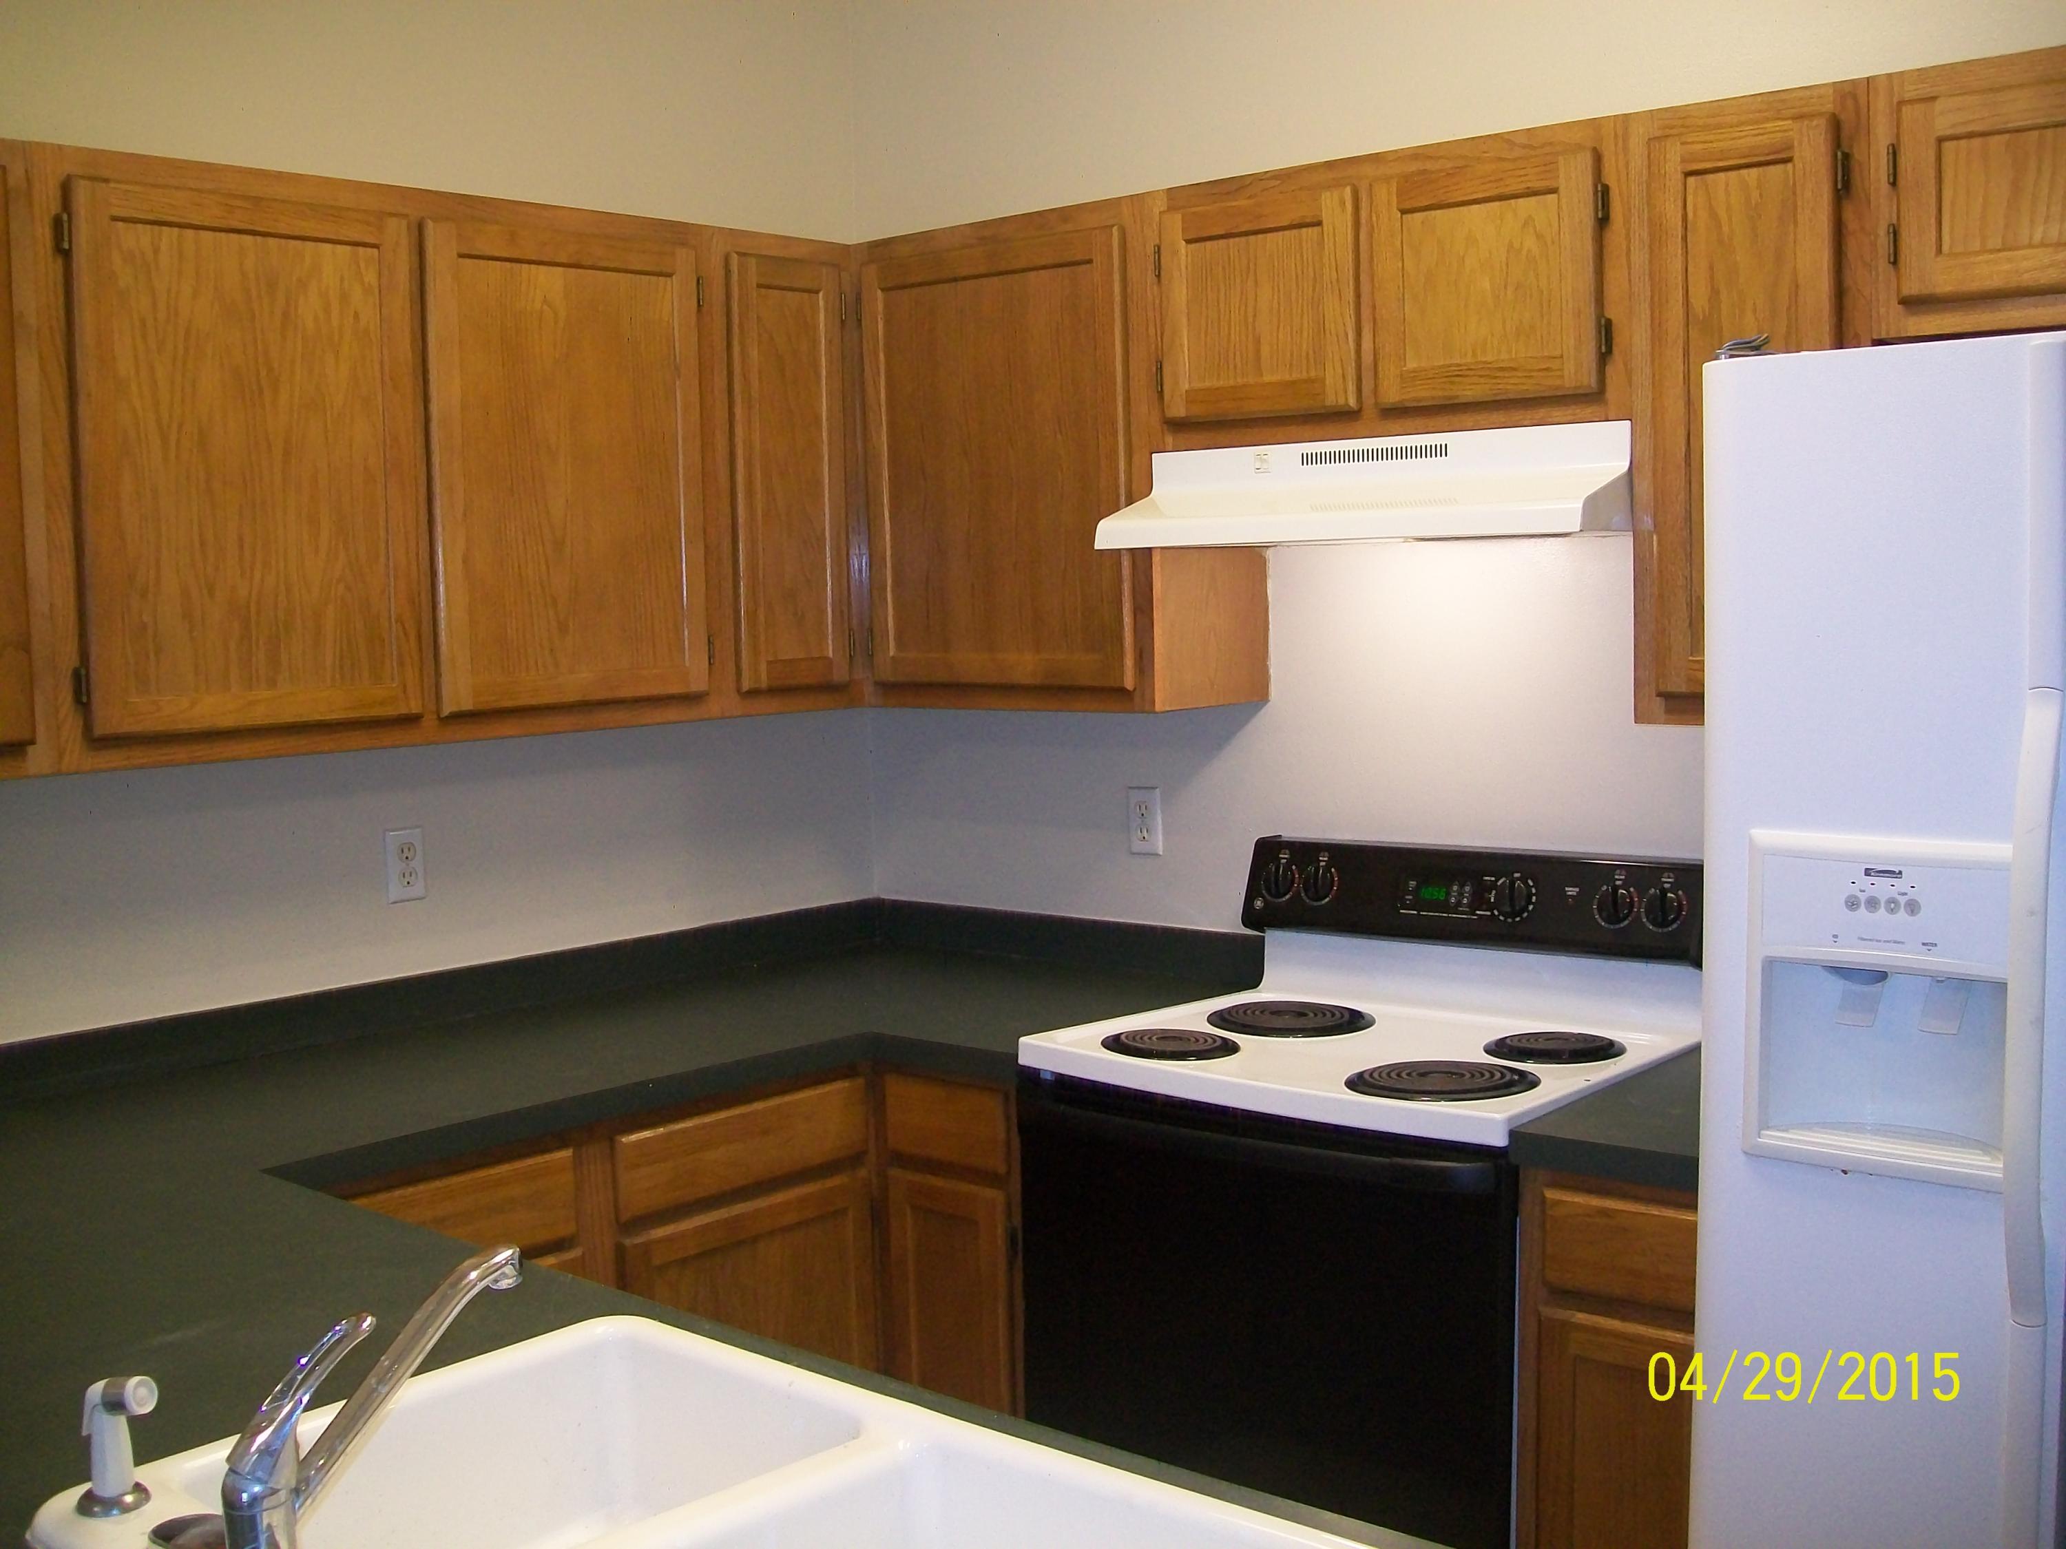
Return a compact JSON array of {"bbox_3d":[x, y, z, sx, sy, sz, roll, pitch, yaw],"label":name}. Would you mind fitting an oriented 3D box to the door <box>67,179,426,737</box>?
[{"bbox_3d":[-1.001,-0.397,2.614,0.025,0.680,0.475,3,7,41],"label":"door"}]

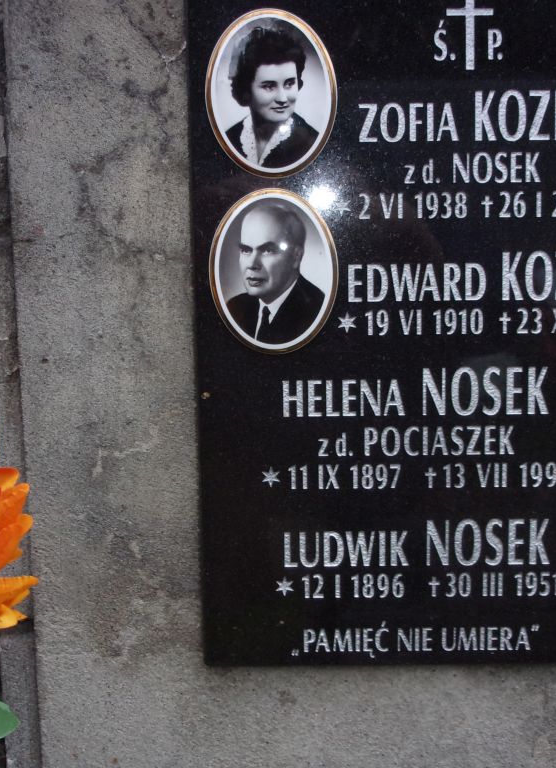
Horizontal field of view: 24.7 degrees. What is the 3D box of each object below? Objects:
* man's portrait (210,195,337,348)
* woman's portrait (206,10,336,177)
[{"bbox_3d":[-0.002,-0.069,0.779,0.080,0.102,0.010,-1,9,2],"label":"man's portrait"},{"bbox_3d":[-0.004,-0.174,0.763,0.080,0.102,0.010,-1,9,2],"label":"woman's portrait"}]

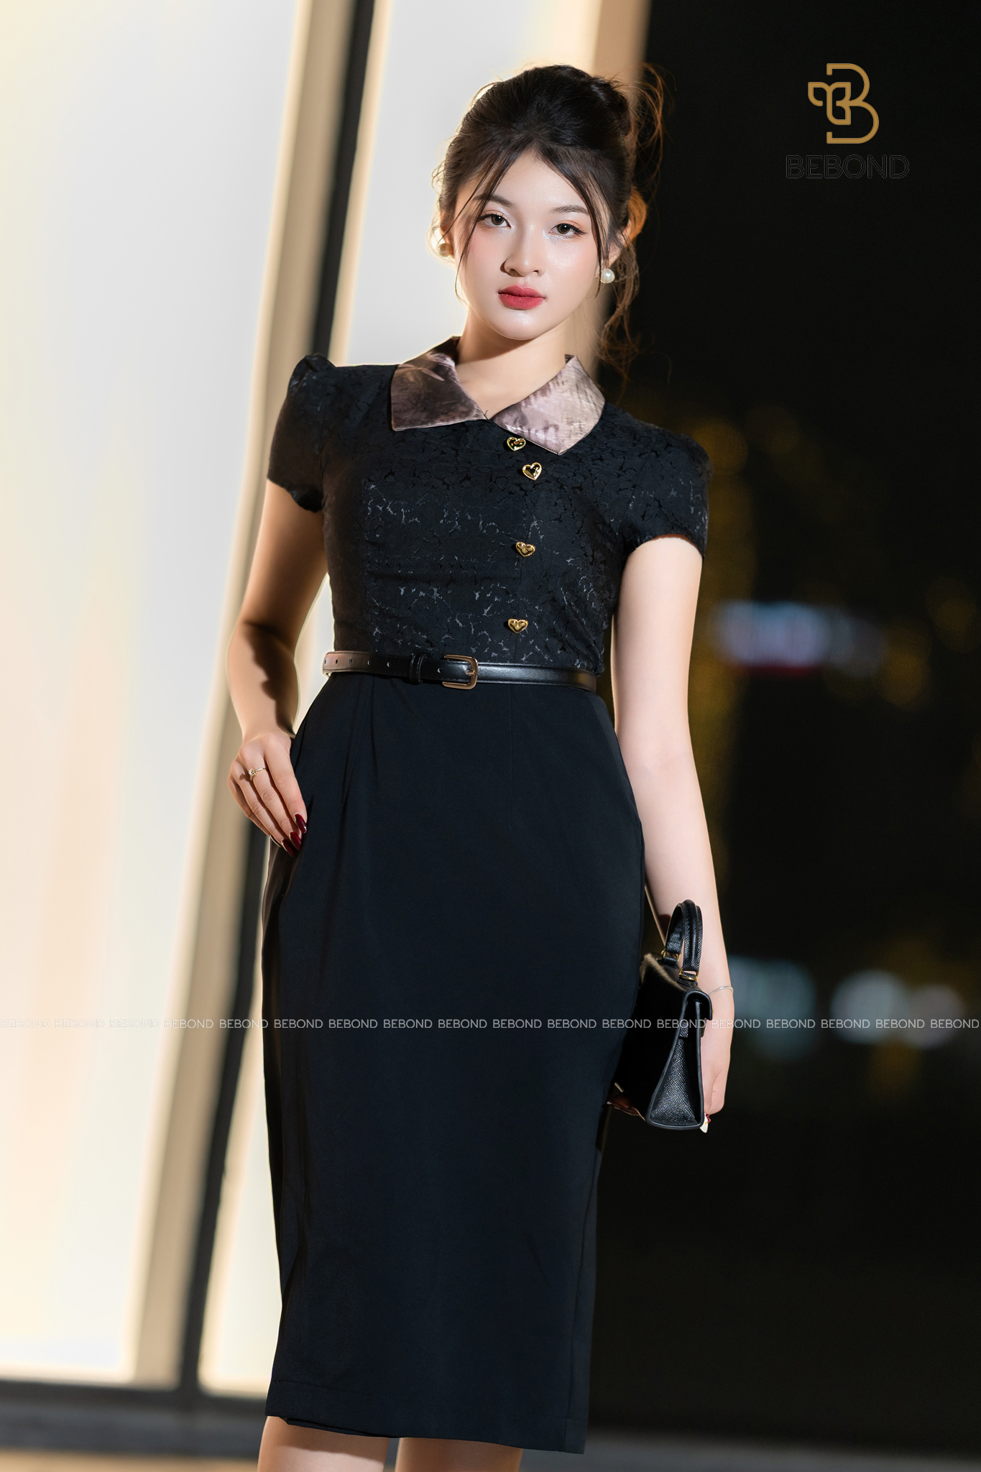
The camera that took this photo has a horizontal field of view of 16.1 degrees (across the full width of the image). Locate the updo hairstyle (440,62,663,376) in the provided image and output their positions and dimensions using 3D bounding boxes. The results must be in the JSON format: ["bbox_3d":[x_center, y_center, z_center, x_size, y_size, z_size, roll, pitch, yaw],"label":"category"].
[{"bbox_3d":[0.050,-0.468,3.120,0.195,0.270,0.235,7,3,9],"label":"updo hairstyle"}]

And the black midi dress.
[{"bbox_3d":[-0.033,0.140,3.140,0.405,1.000,0.275,5,-2,8],"label":"black midi dress"}]

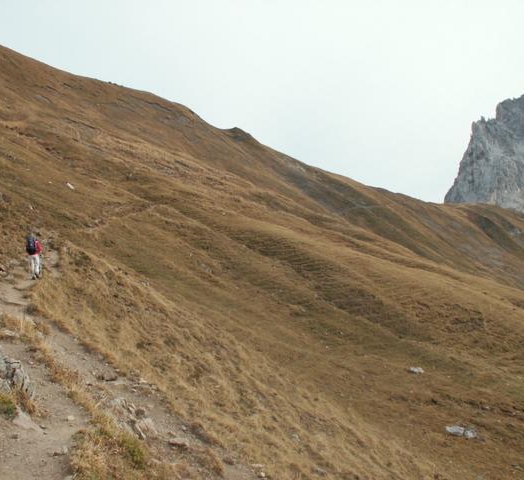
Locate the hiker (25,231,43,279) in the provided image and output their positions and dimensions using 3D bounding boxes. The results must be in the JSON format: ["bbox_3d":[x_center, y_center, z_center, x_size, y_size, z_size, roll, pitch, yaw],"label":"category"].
[{"bbox_3d":[-8.250,0.600,23.400,0.570,1.720,0.520,0,0,3],"label":"hiker"}]

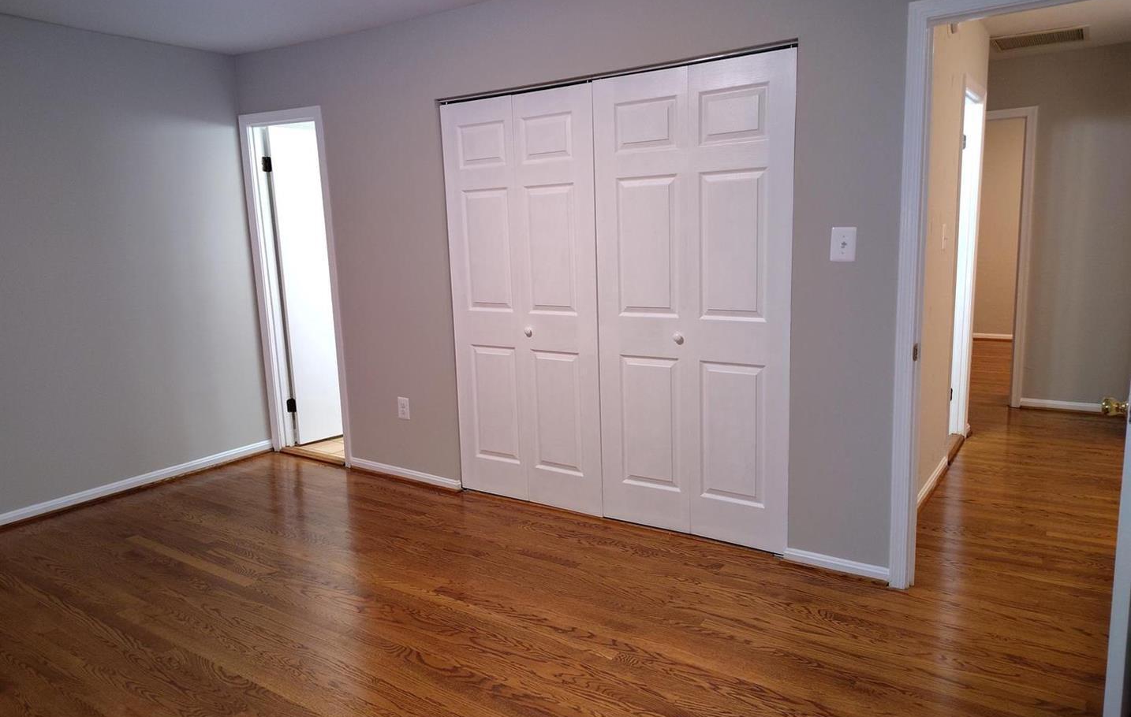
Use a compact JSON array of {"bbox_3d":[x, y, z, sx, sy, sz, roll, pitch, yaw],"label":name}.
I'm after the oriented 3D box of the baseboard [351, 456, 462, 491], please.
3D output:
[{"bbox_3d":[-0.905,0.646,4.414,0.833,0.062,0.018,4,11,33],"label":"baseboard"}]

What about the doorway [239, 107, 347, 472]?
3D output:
[{"bbox_3d":[-1.571,-0.408,4.732,0.720,2.077,0.140,4,11,33],"label":"doorway"}]

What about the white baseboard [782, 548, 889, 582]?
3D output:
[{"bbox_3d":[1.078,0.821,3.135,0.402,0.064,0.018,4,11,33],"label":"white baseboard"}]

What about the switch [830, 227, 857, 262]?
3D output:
[{"bbox_3d":[1.037,-0.425,2.928,0.082,0.123,0.014,4,11,33],"label":"switch"}]

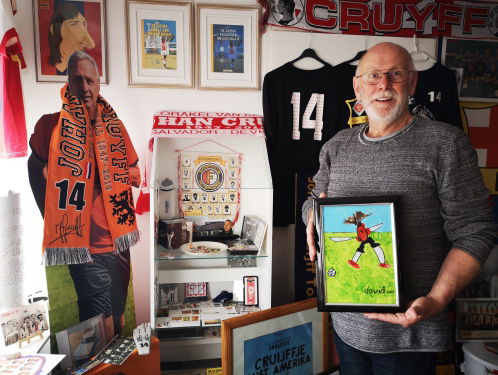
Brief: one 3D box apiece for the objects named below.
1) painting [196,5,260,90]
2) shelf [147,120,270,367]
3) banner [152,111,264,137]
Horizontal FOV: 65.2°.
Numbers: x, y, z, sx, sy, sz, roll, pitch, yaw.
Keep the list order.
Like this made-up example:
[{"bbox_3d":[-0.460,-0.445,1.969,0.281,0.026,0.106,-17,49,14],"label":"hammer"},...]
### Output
[{"bbox_3d":[-0.097,-0.683,1.916,0.310,0.401,0.022,-1,6,-7],"label":"painting"},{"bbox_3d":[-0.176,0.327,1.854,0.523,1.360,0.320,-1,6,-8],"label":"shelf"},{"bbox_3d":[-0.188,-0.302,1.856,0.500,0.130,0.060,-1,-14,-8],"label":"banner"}]

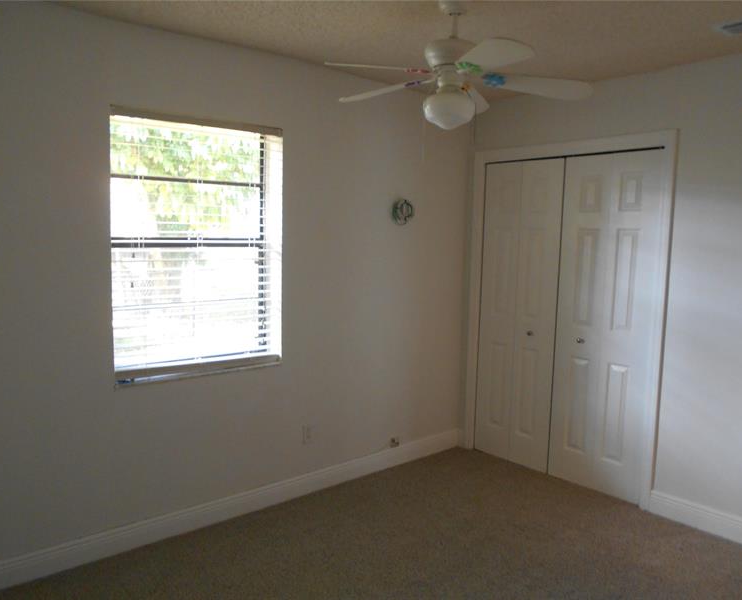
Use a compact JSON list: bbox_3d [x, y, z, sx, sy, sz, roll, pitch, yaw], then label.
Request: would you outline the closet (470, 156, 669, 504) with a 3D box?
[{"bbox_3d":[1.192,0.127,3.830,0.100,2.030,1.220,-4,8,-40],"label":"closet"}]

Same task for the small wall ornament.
[{"bbox_3d":[0.201,-0.563,3.820,0.165,0.157,0.040,-4,8,-40],"label":"small wall ornament"}]

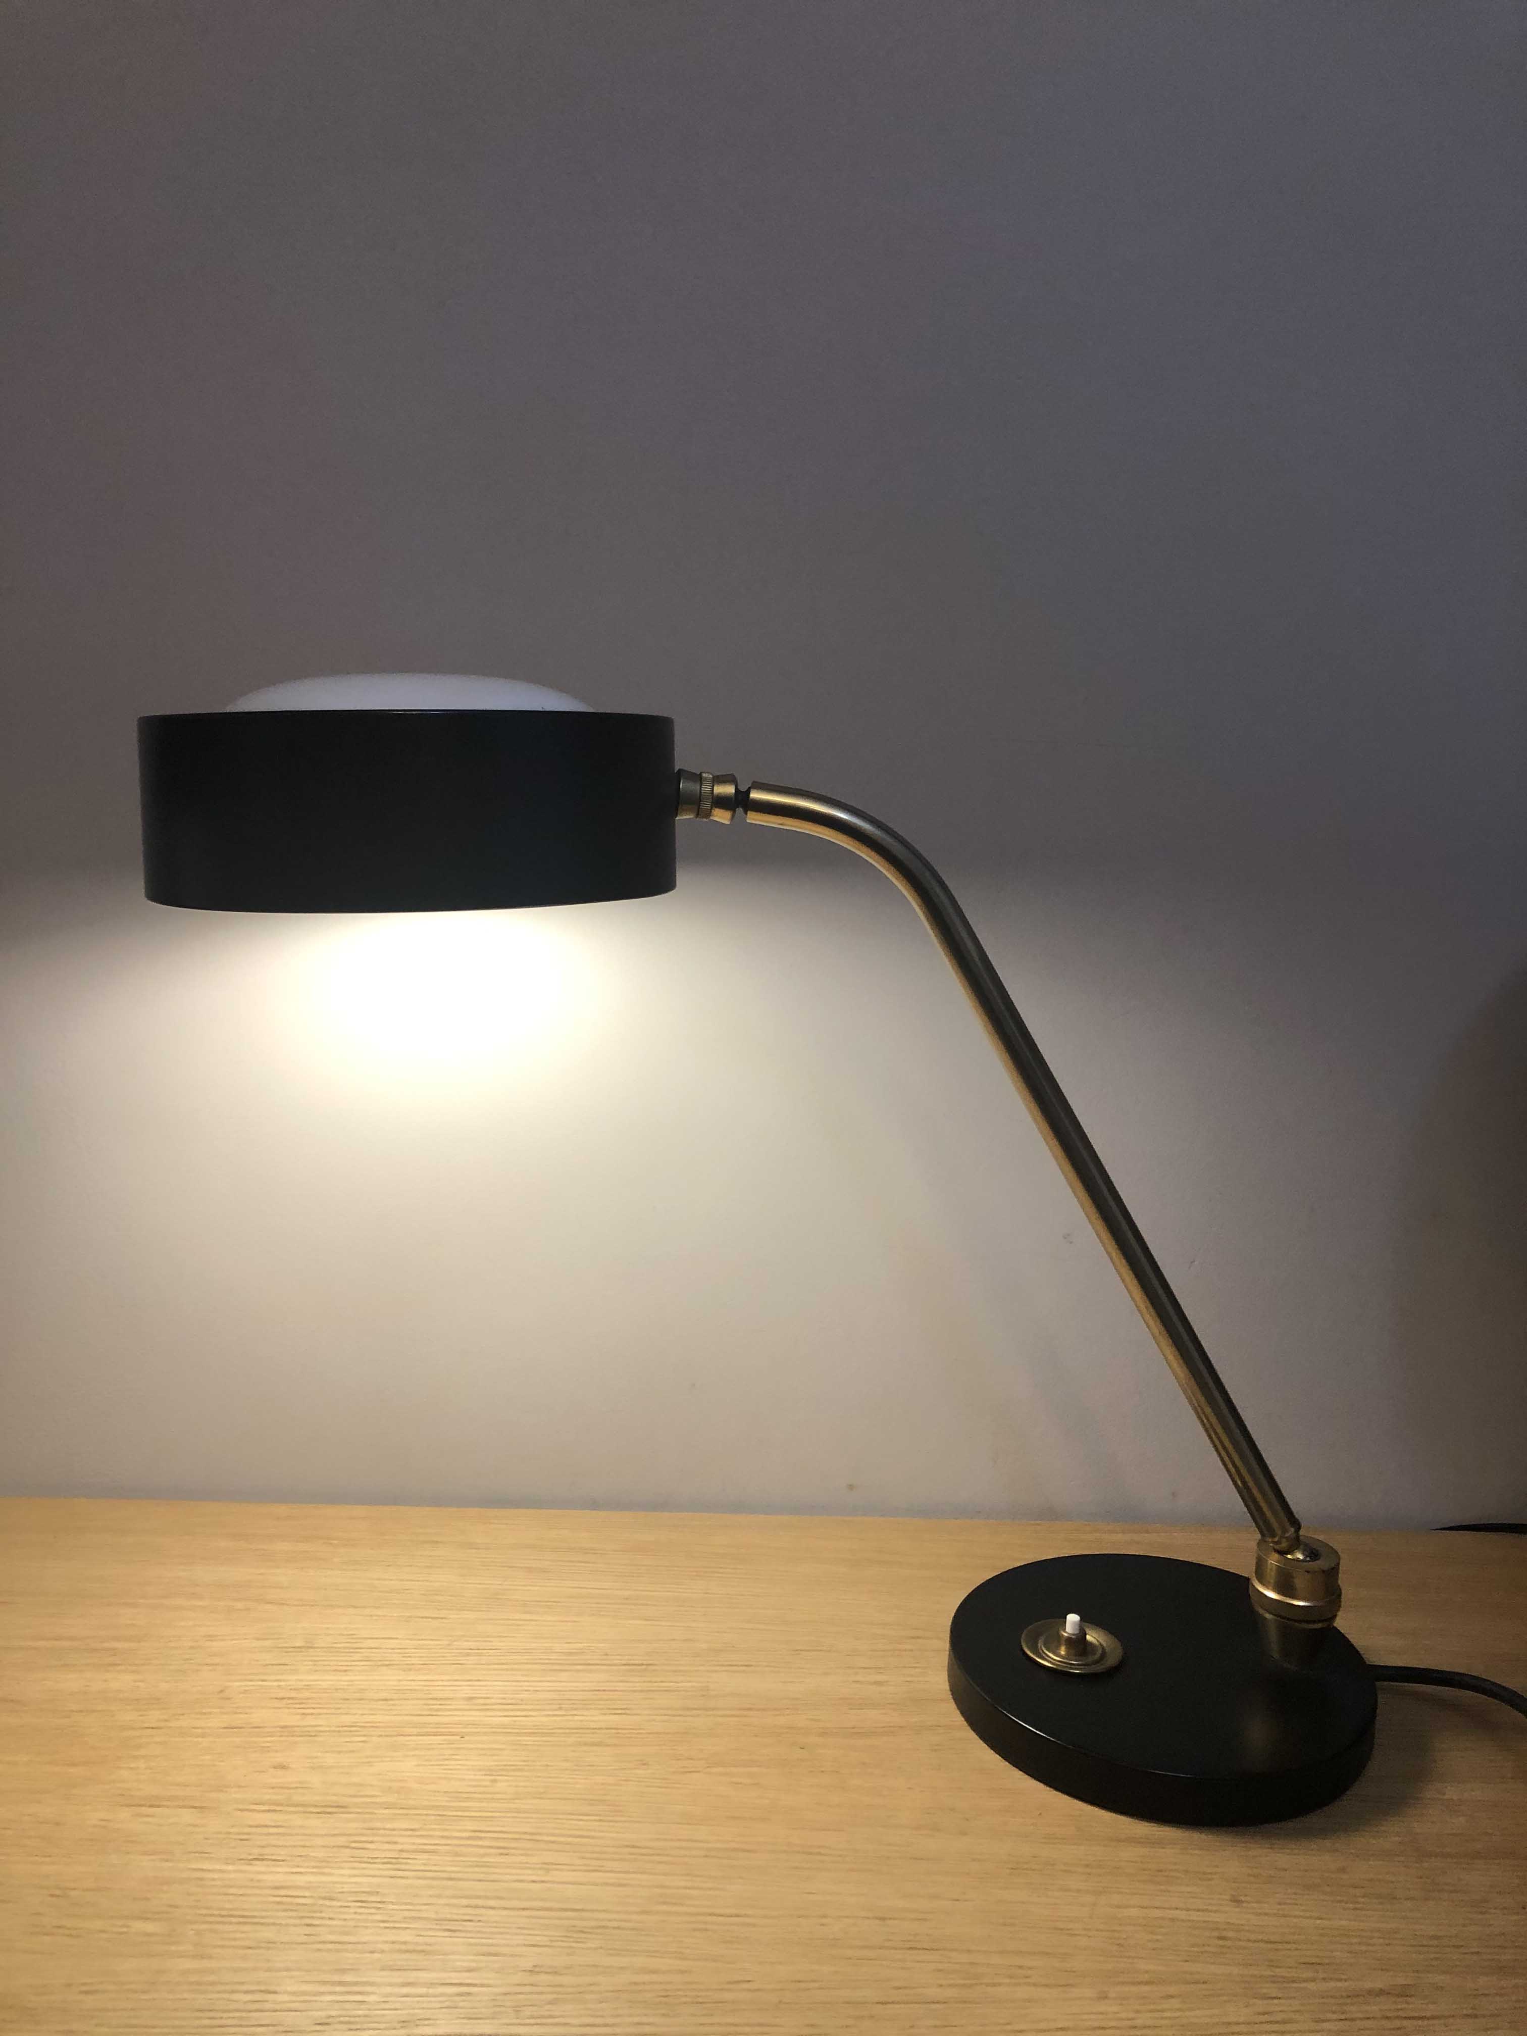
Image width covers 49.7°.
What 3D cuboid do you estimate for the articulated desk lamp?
[{"bbox_3d":[0.011,0.072,0.621,0.472,0.387,0.187,2,9,0],"label":"articulated desk lamp"}]

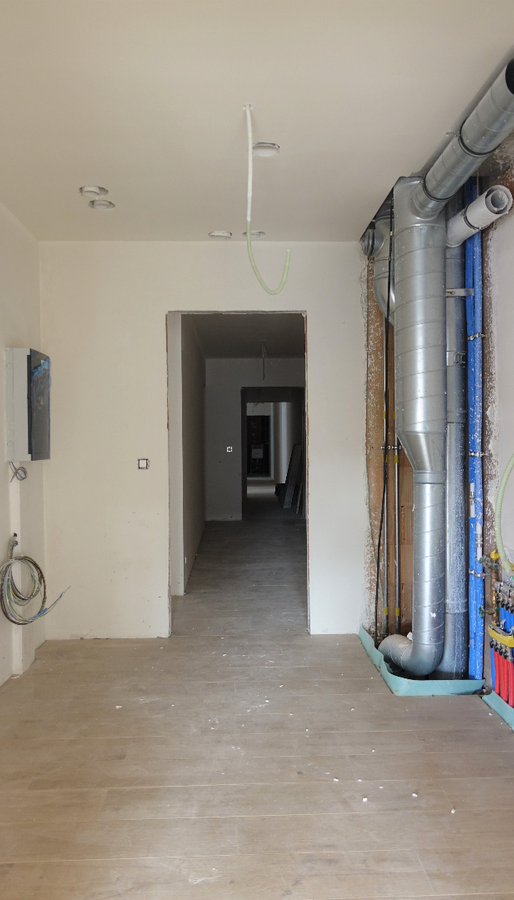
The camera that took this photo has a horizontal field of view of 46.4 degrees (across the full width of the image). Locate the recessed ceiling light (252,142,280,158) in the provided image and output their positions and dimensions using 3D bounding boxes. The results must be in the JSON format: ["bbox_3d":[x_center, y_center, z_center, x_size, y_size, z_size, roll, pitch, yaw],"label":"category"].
[{"bbox_3d":[0.033,-1.346,2.699,0.137,0.040,0.137,-1,1,-2],"label":"recessed ceiling light"}]

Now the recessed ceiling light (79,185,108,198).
[{"bbox_3d":[-0.845,-1.344,3.129,0.145,0.045,0.145,-1,1,-2],"label":"recessed ceiling light"}]

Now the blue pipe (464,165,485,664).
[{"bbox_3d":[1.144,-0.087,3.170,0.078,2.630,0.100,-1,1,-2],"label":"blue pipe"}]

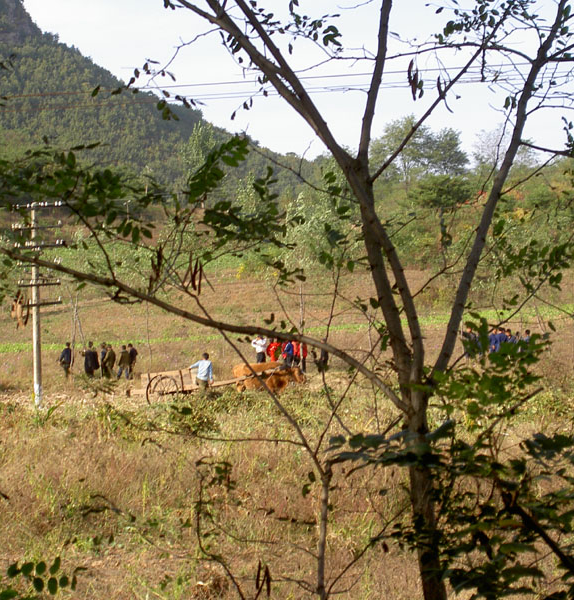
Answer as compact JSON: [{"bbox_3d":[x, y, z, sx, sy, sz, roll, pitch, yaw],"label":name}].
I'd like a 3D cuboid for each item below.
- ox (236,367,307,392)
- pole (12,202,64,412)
[{"bbox_3d":[-0.514,2.553,81.000,2.150,1.320,0.580,-2,1,11],"label":"ox"},{"bbox_3d":[-7.880,0.172,84.000,1.700,6.500,0.280,-2,1,0],"label":"pole"}]

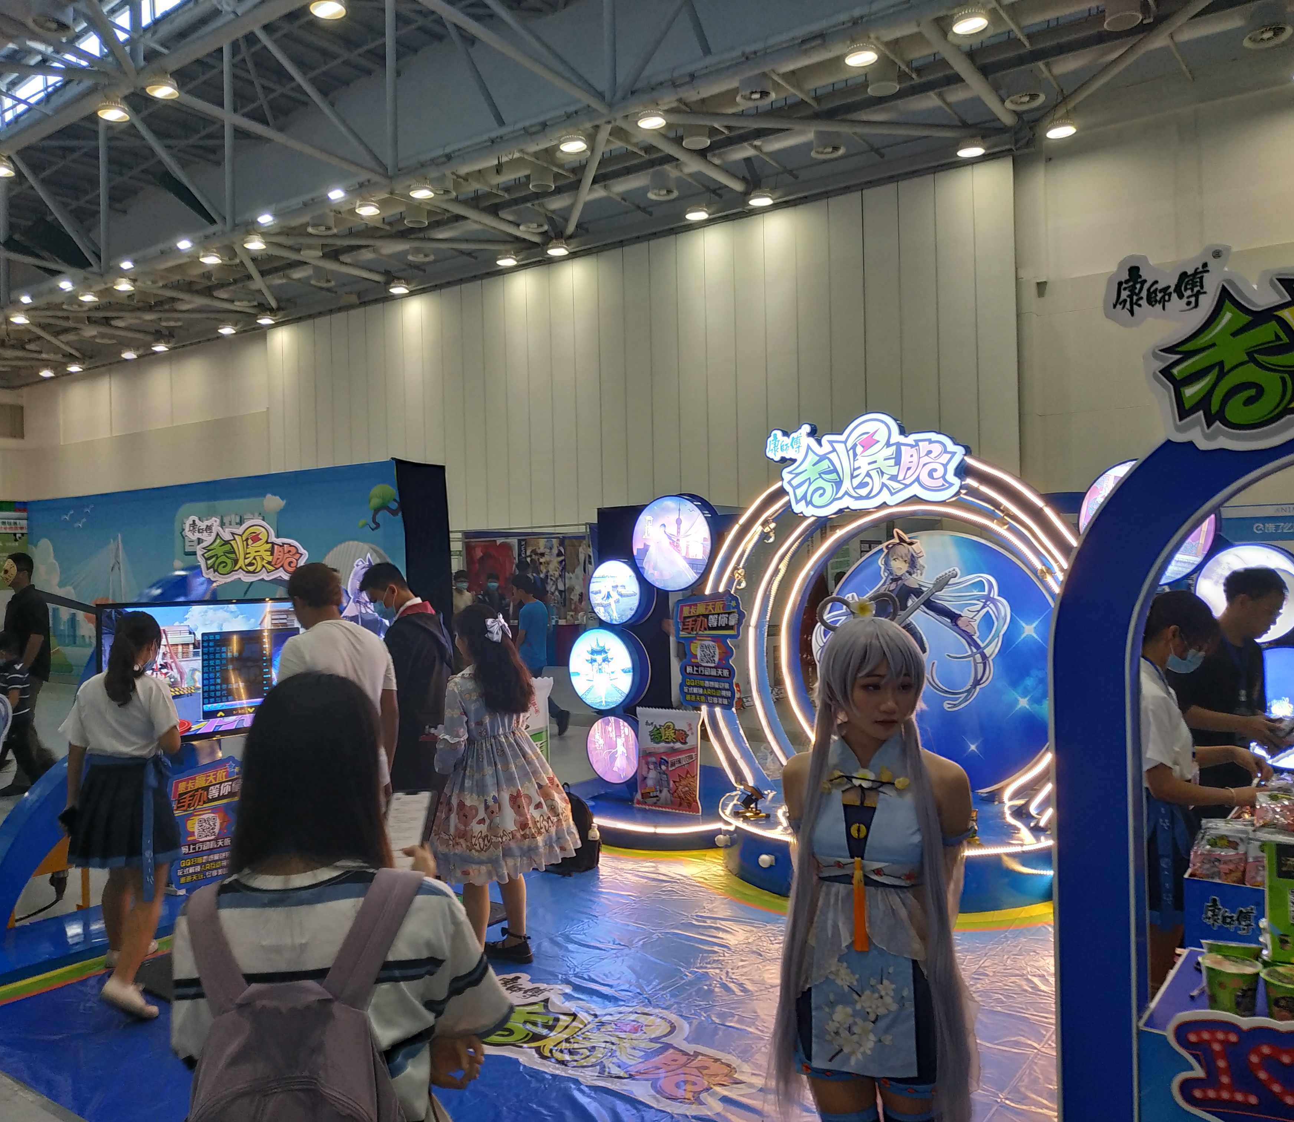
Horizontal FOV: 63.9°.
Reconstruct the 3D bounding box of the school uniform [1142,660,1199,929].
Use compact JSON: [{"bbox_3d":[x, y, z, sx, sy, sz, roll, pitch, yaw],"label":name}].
[{"bbox_3d":[1.503,0.701,3.150,0.330,0.790,0.420,-1,-1,12],"label":"school uniform"}]

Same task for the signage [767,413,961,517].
[{"bbox_3d":[1.261,-0.552,6.052,1.200,0.560,0.110,-1,-1,34],"label":"signage"}]

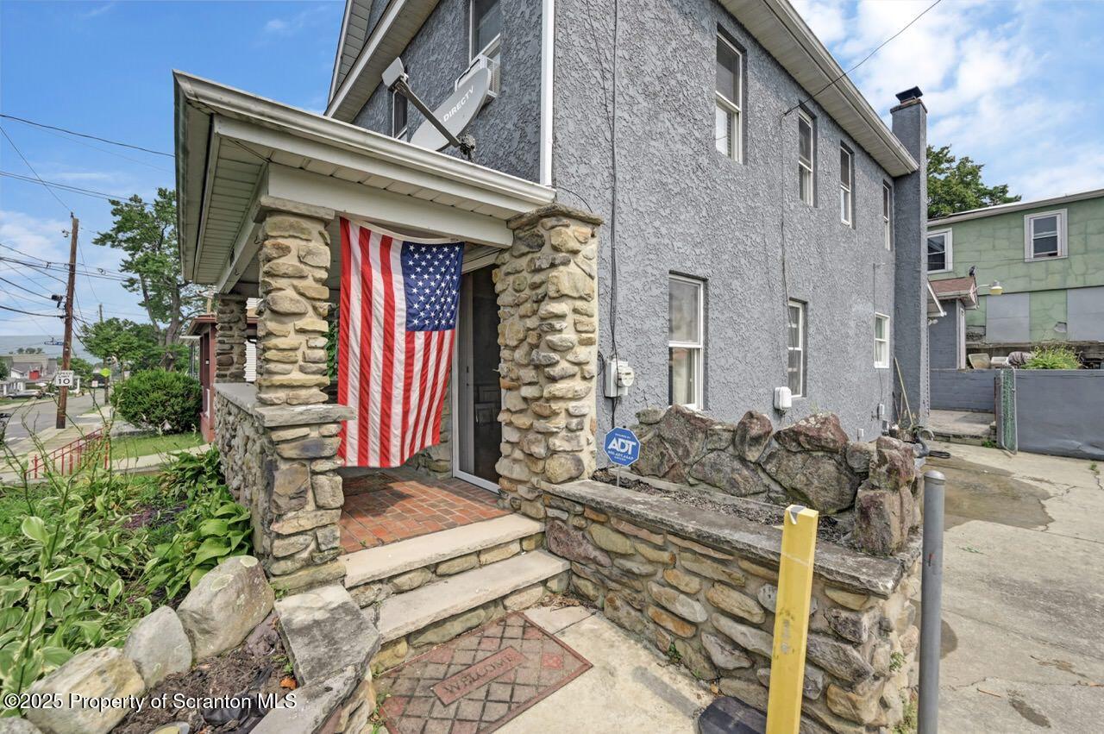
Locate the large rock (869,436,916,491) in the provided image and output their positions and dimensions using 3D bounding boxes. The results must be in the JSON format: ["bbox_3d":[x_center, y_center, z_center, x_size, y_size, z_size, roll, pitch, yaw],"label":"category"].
[{"bbox_3d":[1.625,0.448,2.050,0.180,0.230,0.200,0,0,-41],"label":"large rock"}]

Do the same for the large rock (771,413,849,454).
[{"bbox_3d":[1.543,0.386,2.570,0.260,0.220,0.360,0,0,-41],"label":"large rock"}]

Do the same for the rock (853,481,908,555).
[{"bbox_3d":[1.430,0.648,1.870,0.180,0.280,0.200,0,0,-41],"label":"rock"}]

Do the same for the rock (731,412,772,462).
[{"bbox_3d":[1.318,0.451,2.821,0.250,0.320,0.230,0,0,-42],"label":"rock"}]

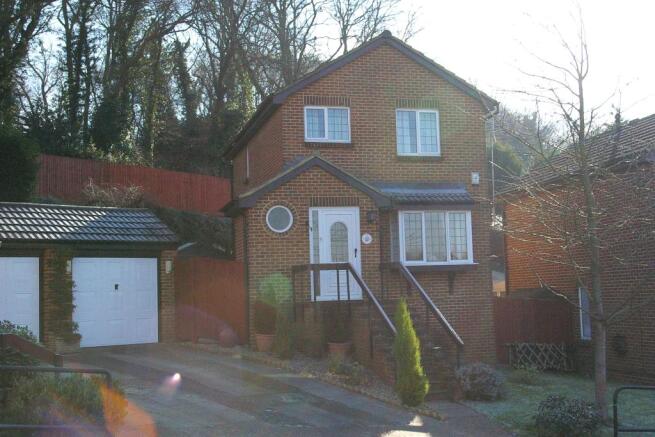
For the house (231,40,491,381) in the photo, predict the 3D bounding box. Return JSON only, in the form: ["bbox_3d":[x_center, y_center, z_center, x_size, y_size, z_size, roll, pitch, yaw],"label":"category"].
[{"bbox_3d":[0.226,-0.216,23.497,7.250,8.550,9.800,0,-5,-15],"label":"house"}]

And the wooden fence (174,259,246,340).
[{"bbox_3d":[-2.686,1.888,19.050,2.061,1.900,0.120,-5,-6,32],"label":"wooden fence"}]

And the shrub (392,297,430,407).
[{"bbox_3d":[1.431,2.297,14.350,0.580,1.820,0.580,-2,-5,0],"label":"shrub"}]

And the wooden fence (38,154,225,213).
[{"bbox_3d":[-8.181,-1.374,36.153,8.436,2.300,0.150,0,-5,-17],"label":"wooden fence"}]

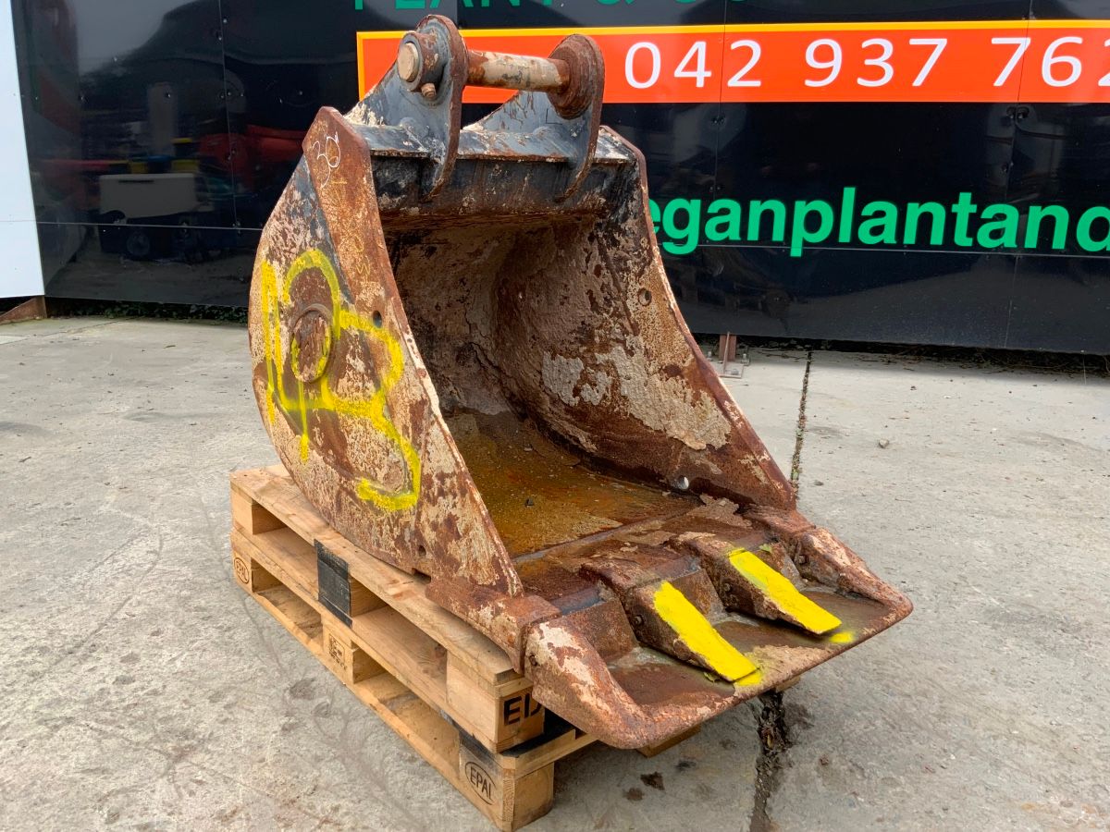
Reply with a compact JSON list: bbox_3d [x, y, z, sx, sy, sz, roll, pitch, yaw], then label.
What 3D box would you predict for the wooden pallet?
[{"bbox_3d":[-0.153,0.365,2.215,0.812,0.287,1.222,-11,20,-38],"label":"wooden pallet"}]

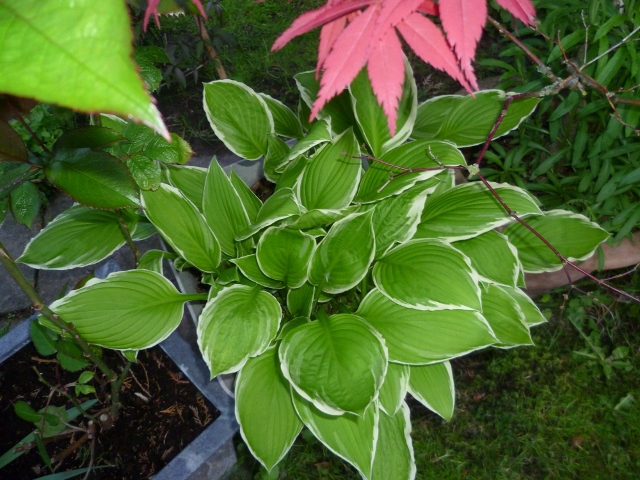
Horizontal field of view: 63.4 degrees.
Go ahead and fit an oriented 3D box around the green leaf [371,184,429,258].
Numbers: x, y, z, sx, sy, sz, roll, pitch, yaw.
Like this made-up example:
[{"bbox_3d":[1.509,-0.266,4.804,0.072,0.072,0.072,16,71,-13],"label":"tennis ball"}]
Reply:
[{"bbox_3d":[0.139,-0.032,0.855,0.085,0.035,0.161,39,79,2],"label":"green leaf"}]

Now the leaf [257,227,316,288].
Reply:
[{"bbox_3d":[-0.054,0.026,0.810,0.092,0.040,0.094,-3,78,-1],"label":"leaf"}]

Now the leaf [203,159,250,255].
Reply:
[{"bbox_3d":[-0.161,-0.056,0.865,0.075,0.030,0.167,-12,79,-12],"label":"leaf"}]

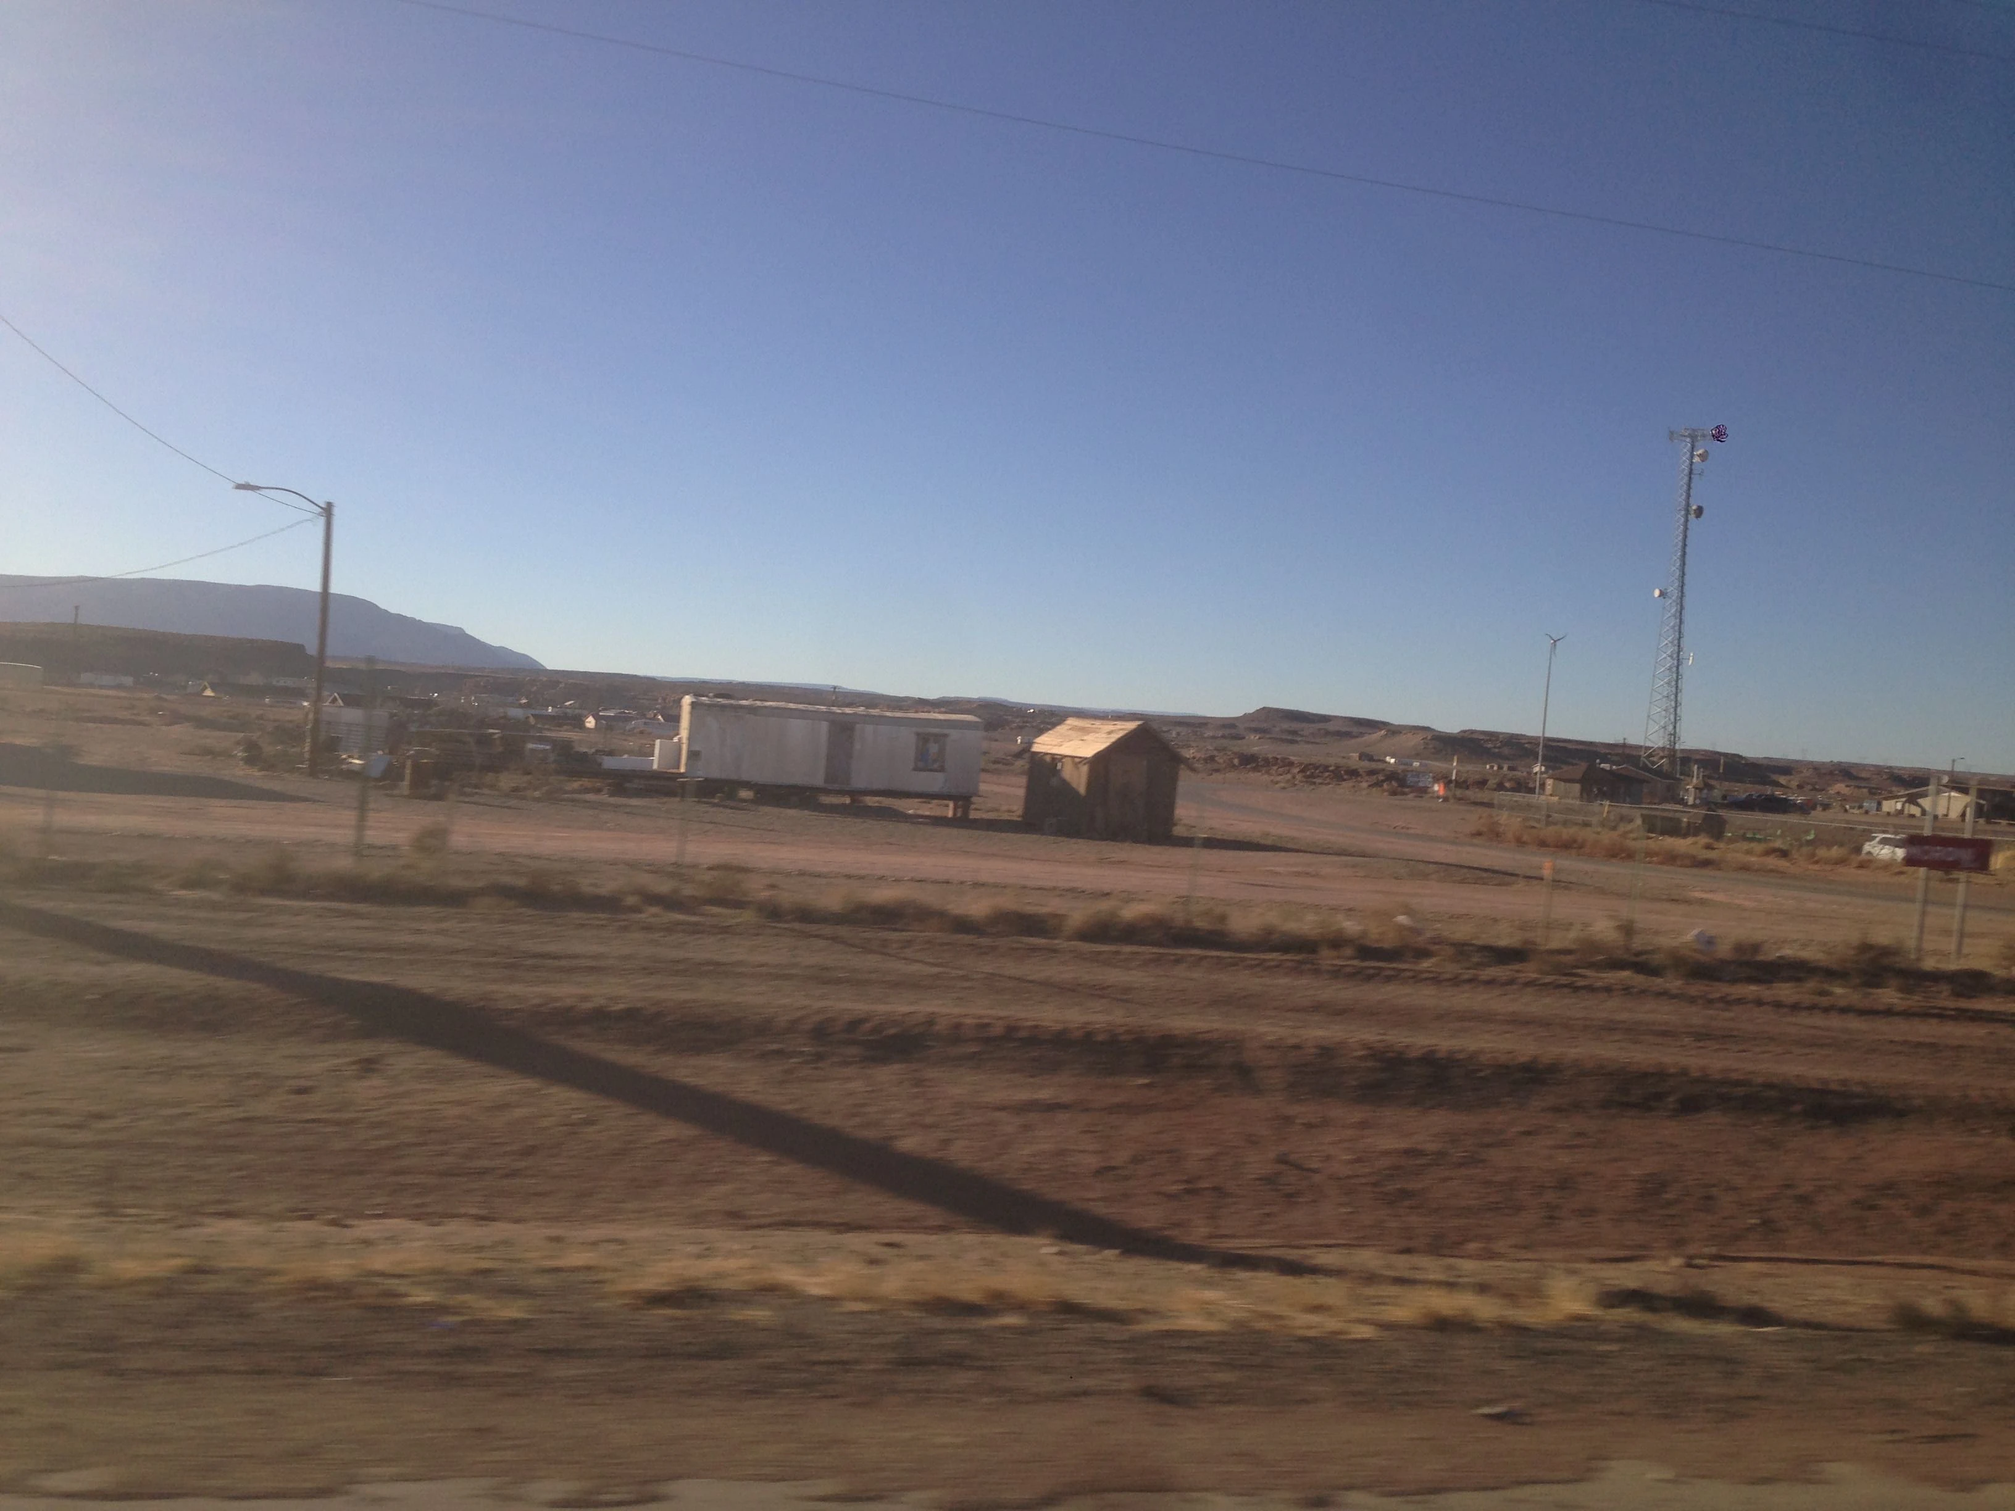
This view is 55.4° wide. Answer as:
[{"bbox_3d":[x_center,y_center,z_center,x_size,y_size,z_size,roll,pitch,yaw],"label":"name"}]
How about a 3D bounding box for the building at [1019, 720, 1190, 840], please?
[{"bbox_3d":[2.800,0.688,56.000,3.100,3.300,4.000,4,1,-26],"label":"building"}]

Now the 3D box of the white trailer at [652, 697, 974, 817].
[{"bbox_3d":[-5.776,0.025,60.500,9.600,3.050,2.450,4,1,-14],"label":"white trailer"}]

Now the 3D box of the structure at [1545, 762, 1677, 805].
[{"bbox_3d":[61.916,2.906,197.000,11.000,4.000,7.200,4,1,-11],"label":"structure"}]

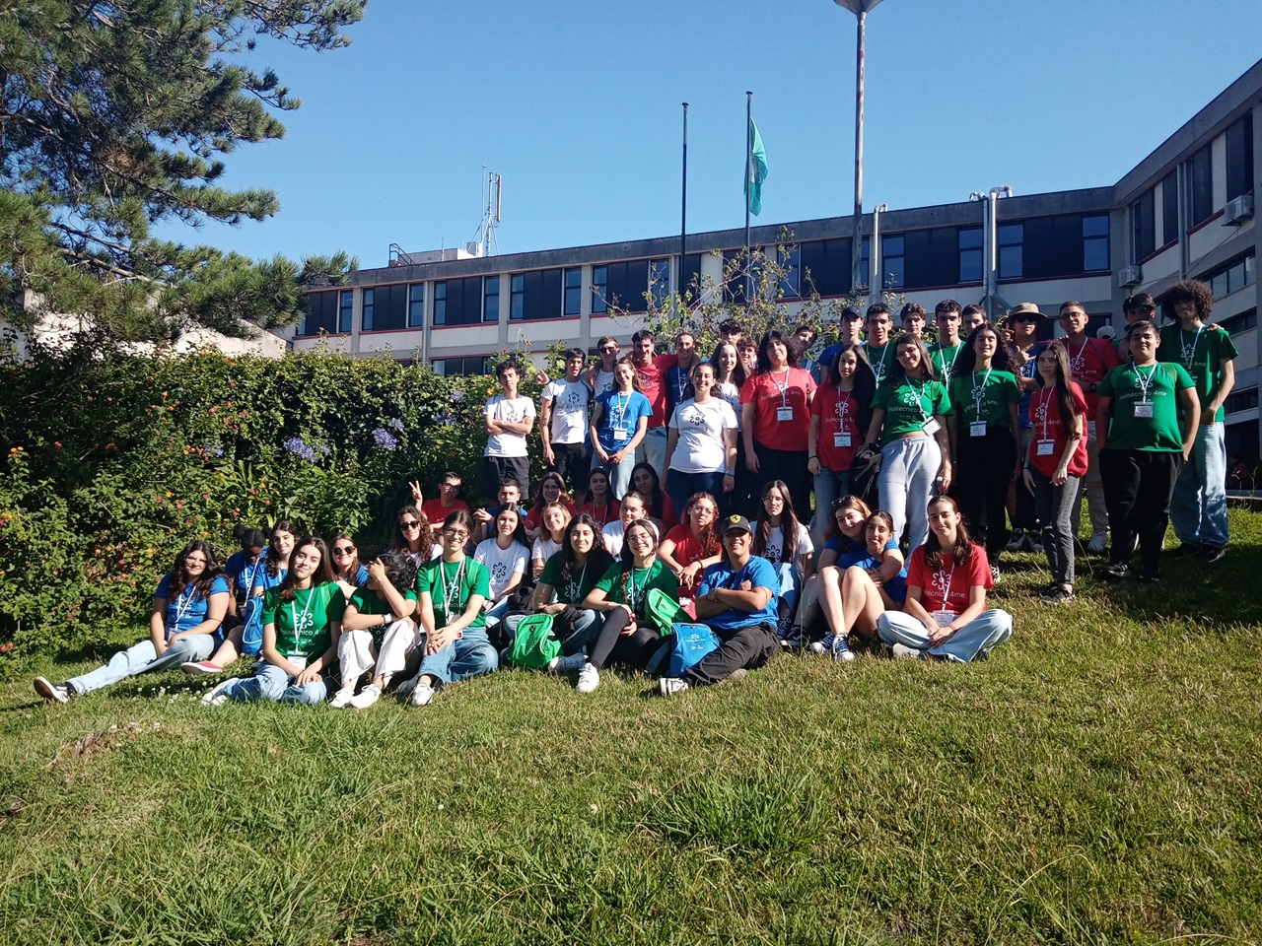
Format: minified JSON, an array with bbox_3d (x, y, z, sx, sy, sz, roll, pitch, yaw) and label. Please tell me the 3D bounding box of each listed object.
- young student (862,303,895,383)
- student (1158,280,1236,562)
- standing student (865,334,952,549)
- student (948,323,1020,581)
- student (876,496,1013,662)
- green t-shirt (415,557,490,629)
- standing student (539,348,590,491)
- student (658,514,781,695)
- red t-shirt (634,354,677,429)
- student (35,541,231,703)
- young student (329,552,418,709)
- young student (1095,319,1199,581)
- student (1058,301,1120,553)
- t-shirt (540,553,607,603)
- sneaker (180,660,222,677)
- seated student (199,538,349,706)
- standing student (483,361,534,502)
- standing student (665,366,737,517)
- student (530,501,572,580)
[{"bbox_3d":[1.839,-0.384,7.030,0.520,1.770,0.320,0,-4,14],"label":"young student"},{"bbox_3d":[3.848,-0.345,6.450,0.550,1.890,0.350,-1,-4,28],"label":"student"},{"bbox_3d":[1.815,-0.105,6.200,0.540,1.650,0.380,0,-4,16],"label":"standing student"},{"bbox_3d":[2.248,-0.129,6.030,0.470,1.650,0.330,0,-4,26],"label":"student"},{"bbox_3d":[1.674,0.546,5.070,0.720,0.860,0.580,0,-4,16],"label":"student"},{"bbox_3d":[-0.998,0.675,5.300,0.430,0.460,0.300,1,-4,-3],"label":"green t-shirt"},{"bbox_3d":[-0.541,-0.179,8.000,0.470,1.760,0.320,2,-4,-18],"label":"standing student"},{"bbox_3d":[0.469,0.681,4.980,0.660,0.900,0.740,0,-4,18],"label":"student"},{"bbox_3d":[0.138,-0.688,8.050,0.500,0.640,0.260,1,-4,5],"label":"red t-shirt"},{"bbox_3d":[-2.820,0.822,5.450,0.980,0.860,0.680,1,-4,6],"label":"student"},{"bbox_3d":[-1.371,0.836,5.100,0.470,0.780,0.700,1,-4,-3],"label":"young student"},{"bbox_3d":[3.376,-0.164,6.200,0.640,1.690,0.380,-1,-5,25],"label":"young student"},{"bbox_3d":[3.151,-0.353,6.650,0.550,1.750,0.360,-1,-5,25],"label":"student"},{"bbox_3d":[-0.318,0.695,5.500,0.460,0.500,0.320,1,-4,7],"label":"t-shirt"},{"bbox_3d":[-2.356,1.074,5.200,0.255,0.095,0.098,9,-14,-35],"label":"sneaker"},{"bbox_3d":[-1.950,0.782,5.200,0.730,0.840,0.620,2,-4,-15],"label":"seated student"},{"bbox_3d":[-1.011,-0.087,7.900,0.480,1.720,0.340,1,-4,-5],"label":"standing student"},{"bbox_3d":[0.509,0.004,6.850,0.530,1.630,0.340,1,-4,8],"label":"standing student"},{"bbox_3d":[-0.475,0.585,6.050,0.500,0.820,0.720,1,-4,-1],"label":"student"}]

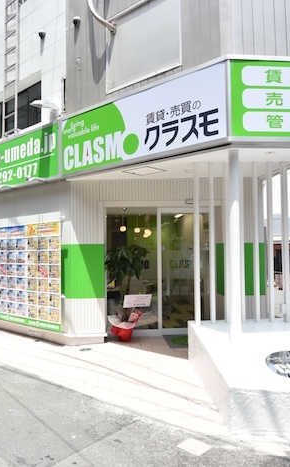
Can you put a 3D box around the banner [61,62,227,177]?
[{"bbox_3d":[-0.171,-1.399,4.652,2.800,0.850,0.120,-2,-3,39],"label":"banner"}]

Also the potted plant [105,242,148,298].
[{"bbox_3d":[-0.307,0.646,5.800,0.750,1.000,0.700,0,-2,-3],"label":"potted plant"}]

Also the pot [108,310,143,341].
[{"bbox_3d":[-0.323,1.541,5.800,0.500,0.530,0.480,0,-2,0],"label":"pot"}]

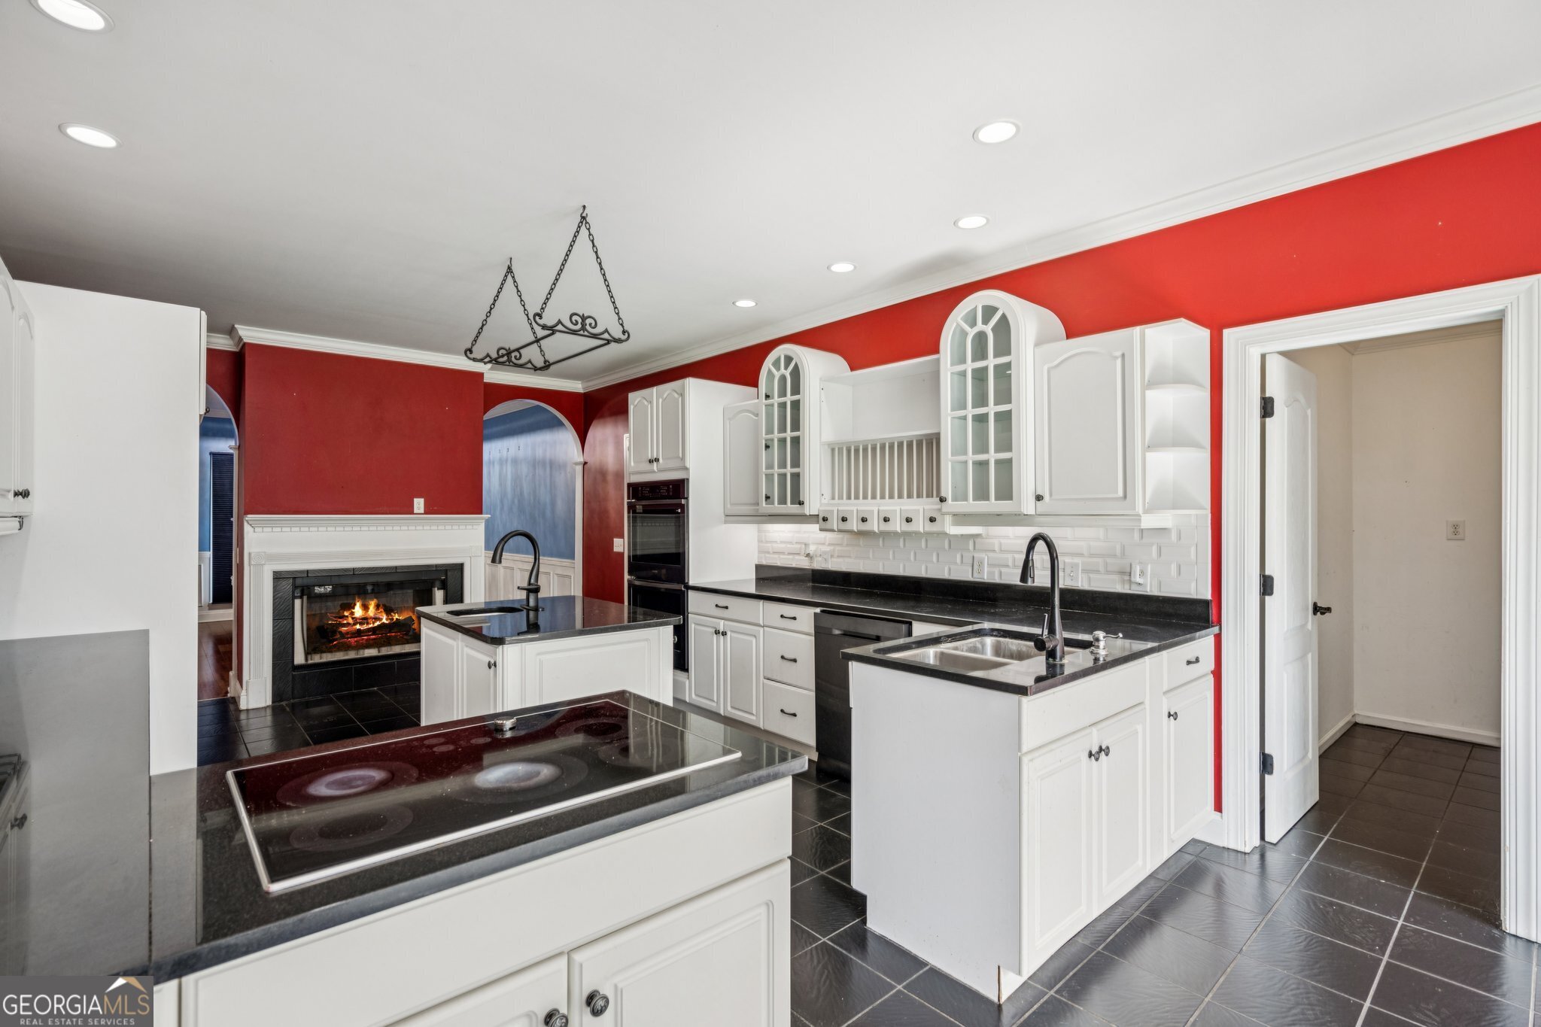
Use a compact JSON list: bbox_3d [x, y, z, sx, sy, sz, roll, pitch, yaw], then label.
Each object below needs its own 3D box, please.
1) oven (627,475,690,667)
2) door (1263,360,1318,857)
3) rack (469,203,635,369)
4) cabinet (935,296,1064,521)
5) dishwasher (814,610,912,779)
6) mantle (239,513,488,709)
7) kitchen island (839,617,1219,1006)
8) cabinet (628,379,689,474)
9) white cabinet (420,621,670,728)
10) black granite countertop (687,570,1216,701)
[{"bbox_3d":[-0.585,0.415,5.020,0.600,1.290,0.765,0,0,-42],"label":"oven"},{"bbox_3d":[2.334,0.348,3.050,0.684,2.025,0.037,0,0,-40],"label":"door"},{"bbox_3d":[-1.085,-1.055,3.289,0.452,0.575,0.840,0,0,-42],"label":"rack"},{"bbox_3d":[1.131,-0.512,3.350,0.410,1.045,0.443,0,0,-42],"label":"cabinet"},{"bbox_3d":[0.659,0.940,3.627,0.600,0.860,0.620,0,0,-42],"label":"dishwasher"},{"bbox_3d":[-3.074,0.710,5.374,1.685,1.375,0.200,0,0,-41],"label":"mantle"},{"bbox_3d":[1.075,0.936,2.624,1.590,0.914,0.680,0,0,-41],"label":"kitchen island"},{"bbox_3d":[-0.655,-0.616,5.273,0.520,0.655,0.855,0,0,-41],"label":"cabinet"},{"bbox_3d":[-1.084,0.950,3.247,0.800,0.884,1.060,0,0,-41],"label":"white cabinet"},{"bbox_3d":[0.300,0.445,3.528,1.590,0.138,3.060,0,0,-41],"label":"black granite countertop"}]

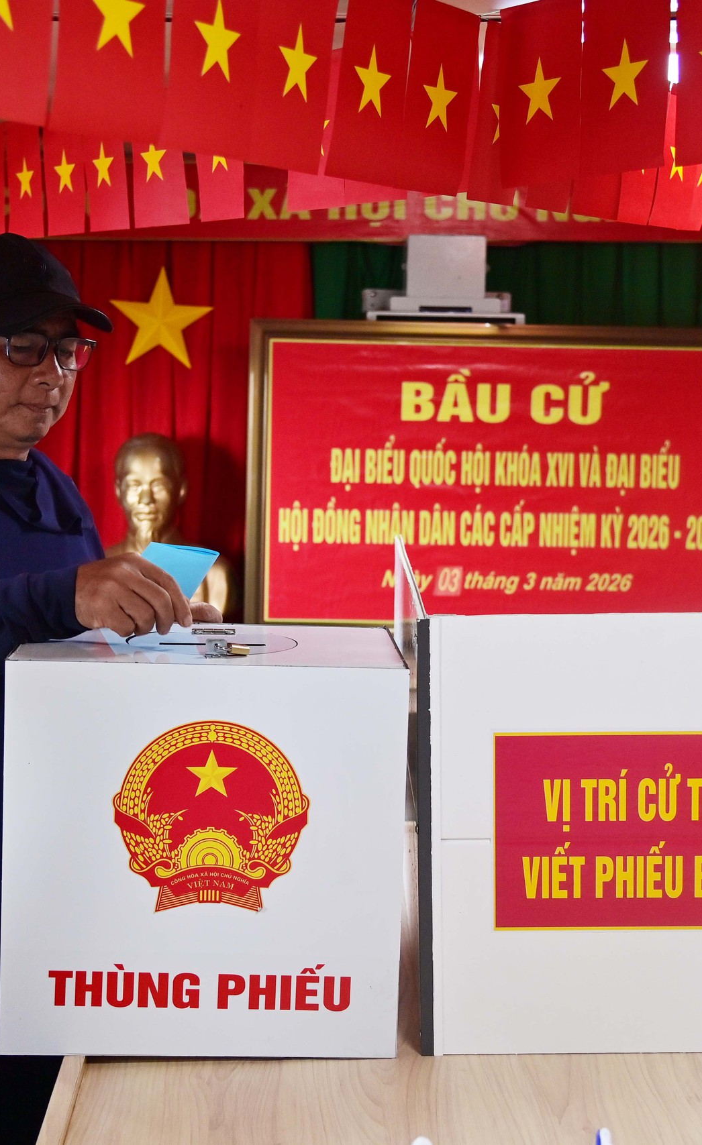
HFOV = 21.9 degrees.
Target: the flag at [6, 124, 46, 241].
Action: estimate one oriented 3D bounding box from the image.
[{"bbox_3d":[-0.562,-0.677,3.134,0.020,0.197,0.133,-3,7,-38],"label":"flag"}]

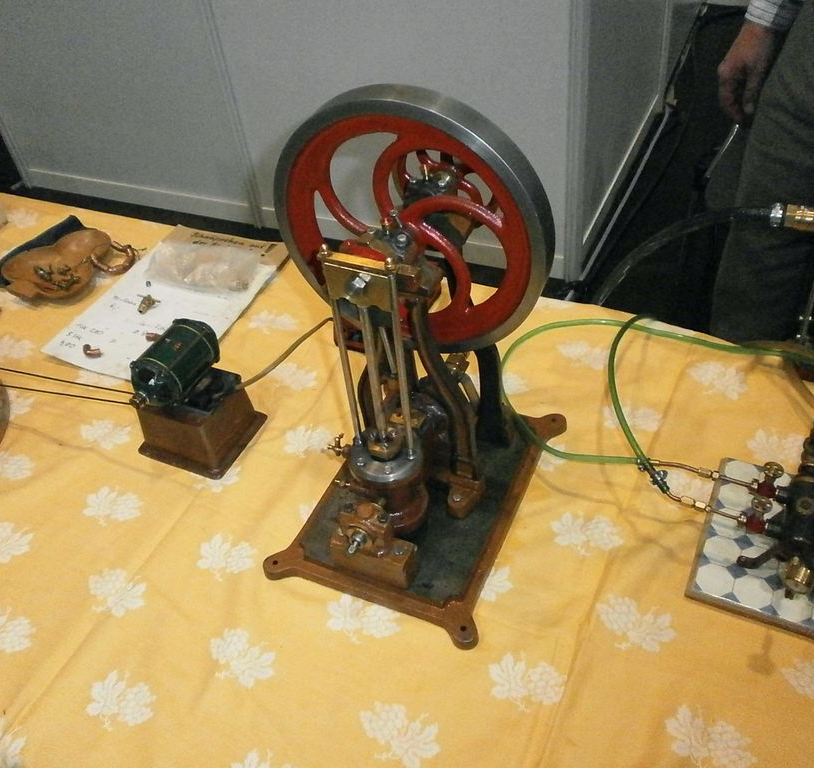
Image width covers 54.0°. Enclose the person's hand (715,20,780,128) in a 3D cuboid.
[{"bbox_3d":[0.485,-0.441,1.134,0.075,0.145,0.090,11,48,19],"label":"person's hand"}]

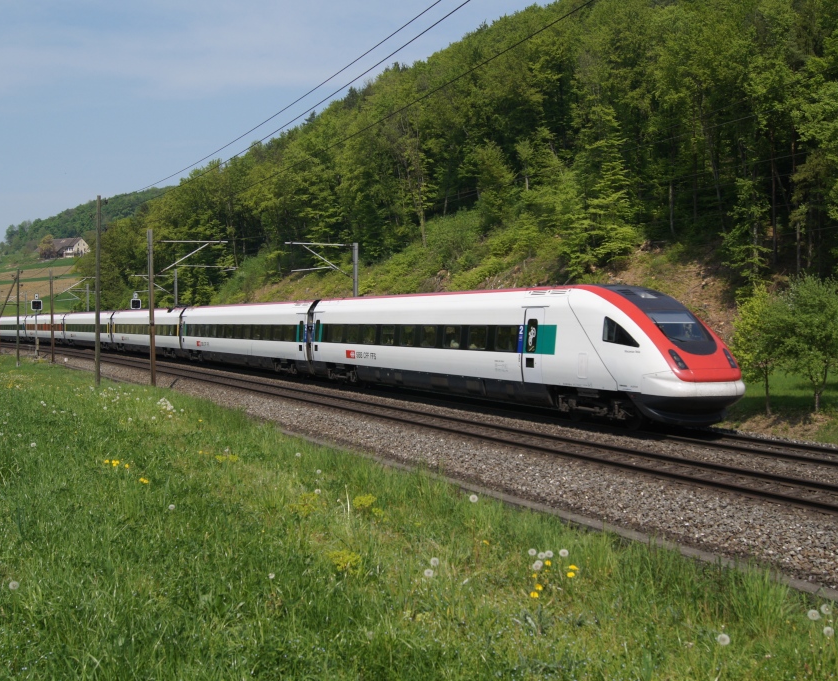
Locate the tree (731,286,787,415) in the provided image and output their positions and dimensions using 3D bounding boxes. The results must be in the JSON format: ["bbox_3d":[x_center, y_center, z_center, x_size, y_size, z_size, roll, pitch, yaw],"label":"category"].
[{"bbox_3d":[10.202,0.298,30.463,1.950,3.820,1.950,0,1,0],"label":"tree"}]

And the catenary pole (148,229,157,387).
[{"bbox_3d":[-13.581,-1.639,52.025,0.240,8.100,0.240,-2,1,-26],"label":"catenary pole"}]

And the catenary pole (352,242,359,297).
[{"bbox_3d":[-3.436,-1.449,55.674,0.240,7.700,0.240,-1,1,-26],"label":"catenary pole"}]

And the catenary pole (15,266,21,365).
[{"bbox_3d":[-30.916,-1.757,79.073,0.250,7.560,0.250,-1,1,-26],"label":"catenary pole"}]

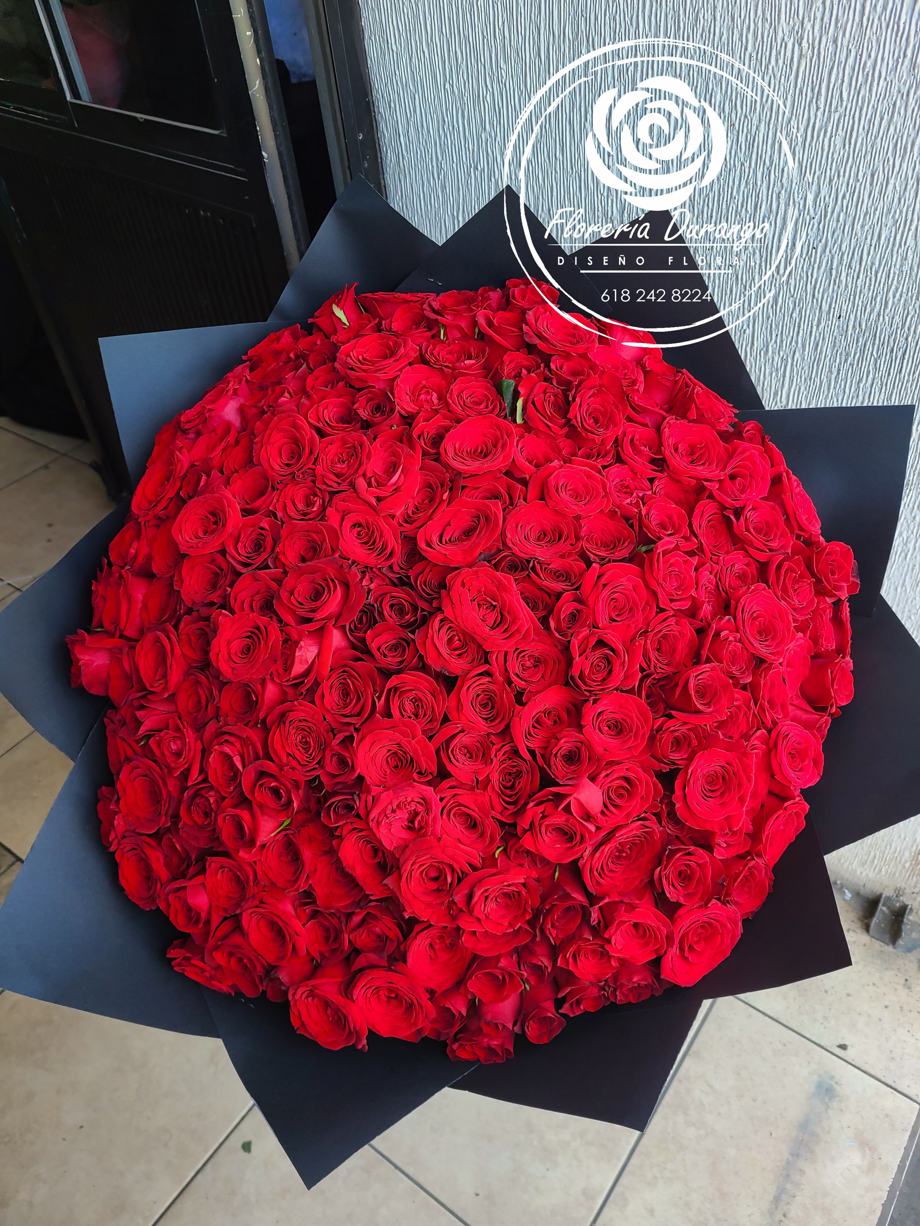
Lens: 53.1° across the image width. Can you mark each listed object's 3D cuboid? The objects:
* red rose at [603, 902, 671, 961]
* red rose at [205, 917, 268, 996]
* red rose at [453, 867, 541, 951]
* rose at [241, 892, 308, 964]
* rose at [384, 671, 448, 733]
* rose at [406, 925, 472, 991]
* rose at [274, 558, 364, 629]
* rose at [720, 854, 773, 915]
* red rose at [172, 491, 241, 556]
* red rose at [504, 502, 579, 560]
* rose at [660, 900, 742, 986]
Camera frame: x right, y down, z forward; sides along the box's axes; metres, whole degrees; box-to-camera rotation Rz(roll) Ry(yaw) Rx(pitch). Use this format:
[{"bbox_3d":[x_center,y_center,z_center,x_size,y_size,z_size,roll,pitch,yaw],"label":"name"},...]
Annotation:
[{"bbox_3d":[0.161,0.297,0.850,0.061,0.048,0.061,0,64,0],"label":"red rose"},{"bbox_3d":[-0.206,0.317,0.860,0.066,0.066,0.052,-1,21,7],"label":"red rose"},{"bbox_3d":[0.029,0.232,0.721,0.066,0.049,0.066,0,77,2],"label":"red rose"},{"bbox_3d":[-0.167,0.282,0.827,0.065,0.048,0.065,4,88,12],"label":"rose"},{"bbox_3d":[-0.035,0.070,0.729,0.050,0.040,0.050,0,81,2],"label":"rose"},{"bbox_3d":[-0.016,0.274,0.731,0.055,0.044,0.055,0,80,3],"label":"rose"},{"bbox_3d":[-0.117,-0.016,0.766,0.070,0.052,0.070,0,78,4],"label":"rose"},{"bbox_3d":[0.242,0.230,0.776,0.052,0.052,0.042,0,12,-22],"label":"rose"},{"bbox_3d":[-0.247,-0.088,0.900,0.068,0.050,0.068,26,78,31],"label":"red rose"},{"bbox_3d":[0.076,-0.065,0.860,0.067,0.052,0.067,0,59,3],"label":"red rose"},{"bbox_3d":[0.214,0.294,0.830,0.076,0.076,0.053,-18,14,-12],"label":"rose"}]

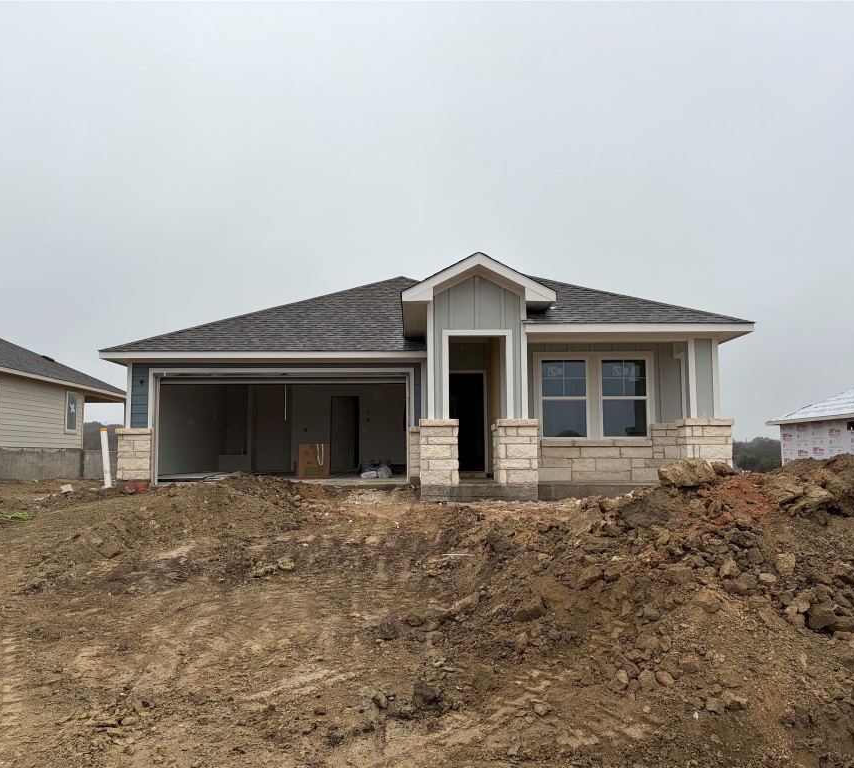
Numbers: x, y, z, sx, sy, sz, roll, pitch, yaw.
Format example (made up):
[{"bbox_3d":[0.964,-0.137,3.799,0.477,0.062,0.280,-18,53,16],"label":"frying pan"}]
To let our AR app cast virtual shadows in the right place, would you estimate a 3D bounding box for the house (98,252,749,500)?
[{"bbox_3d":[-0.700,-0.173,19.995,10.900,5.300,17.800,0,-5,0],"label":"house"}]

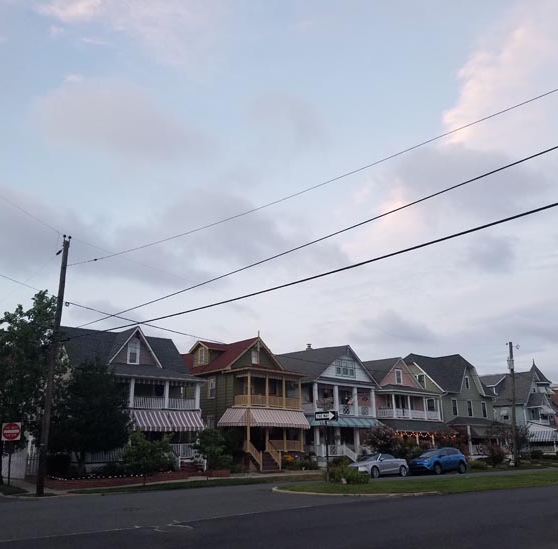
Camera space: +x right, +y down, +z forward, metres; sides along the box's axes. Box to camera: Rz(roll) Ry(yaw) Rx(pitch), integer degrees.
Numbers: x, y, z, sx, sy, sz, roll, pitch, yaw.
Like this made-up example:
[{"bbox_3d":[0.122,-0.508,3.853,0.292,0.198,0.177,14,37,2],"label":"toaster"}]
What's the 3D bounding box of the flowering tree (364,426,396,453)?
[{"bbox_3d":[7.540,12.622,40.310,2.570,3.140,2.570,14,-23,-39],"label":"flowering tree"}]

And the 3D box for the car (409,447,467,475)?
[{"bbox_3d":[11.132,13.071,38.588,4.600,1.690,1.840,14,-23,-39],"label":"car"}]

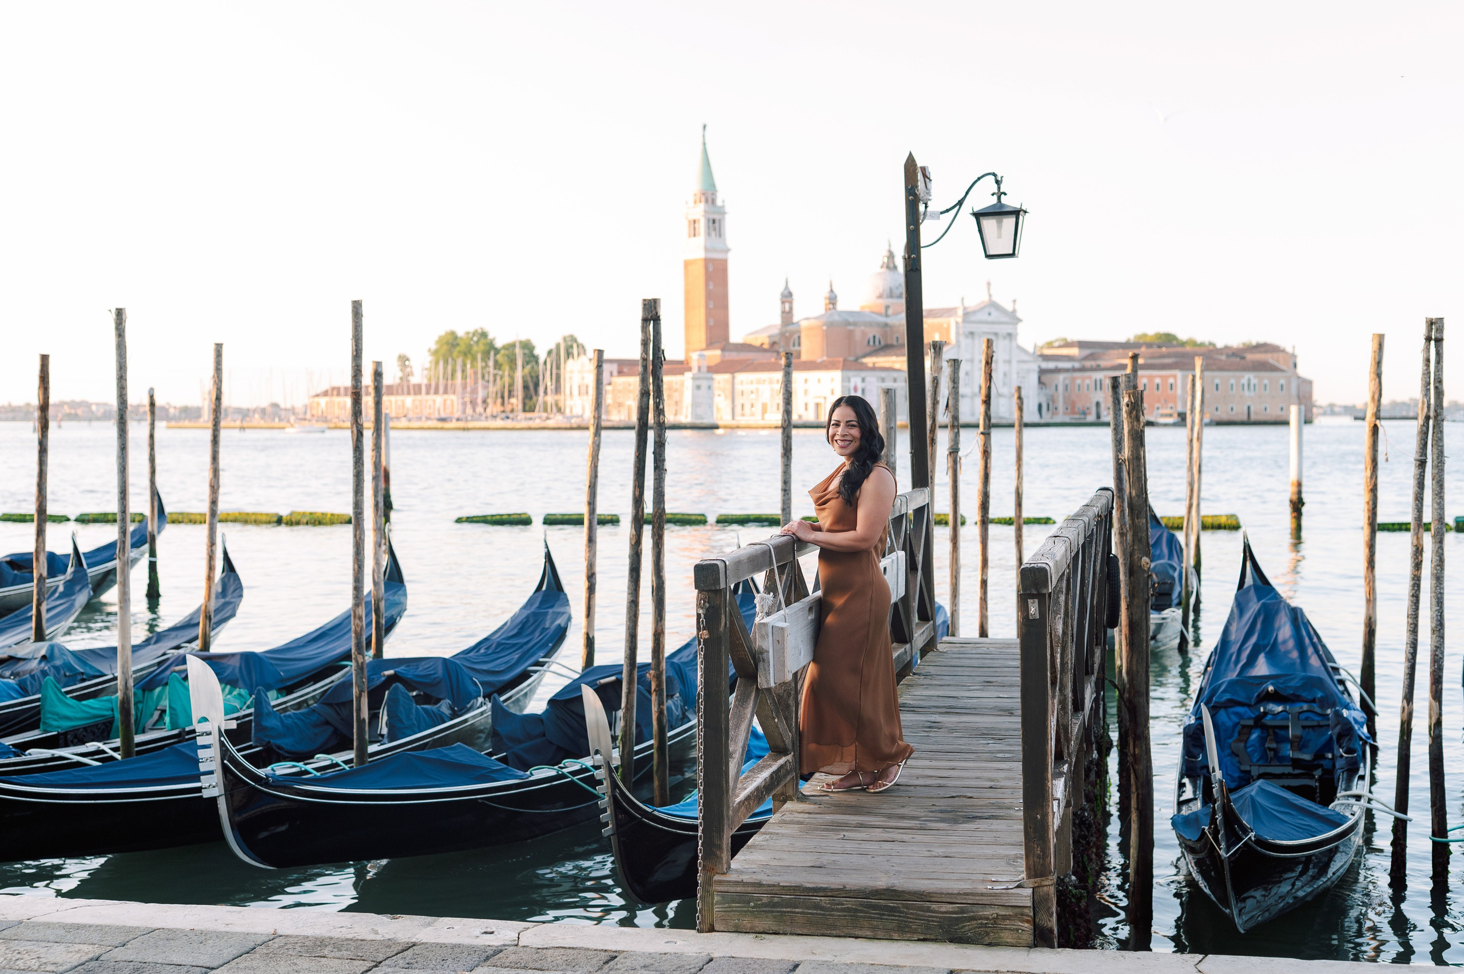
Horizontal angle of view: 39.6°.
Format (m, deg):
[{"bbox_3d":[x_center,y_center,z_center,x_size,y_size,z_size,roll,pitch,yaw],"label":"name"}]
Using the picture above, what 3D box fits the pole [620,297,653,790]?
[{"bbox_3d":[-0.600,0.579,12.555,0.088,3.461,0.088,3,2,12],"label":"pole"}]

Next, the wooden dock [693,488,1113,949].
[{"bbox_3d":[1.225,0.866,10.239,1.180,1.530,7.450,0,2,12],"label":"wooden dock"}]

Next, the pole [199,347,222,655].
[{"bbox_3d":[-5.119,0.467,19.944,0.093,3.726,0.093,3,2,0],"label":"pole"}]

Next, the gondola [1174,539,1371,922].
[{"bbox_3d":[4.080,1.639,15.350,1.450,1.750,10.800,0,2,15],"label":"gondola"}]

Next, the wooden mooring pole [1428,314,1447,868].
[{"bbox_3d":[4.503,0.733,12.944,0.090,3.577,0.090,-1,2,0],"label":"wooden mooring pole"}]

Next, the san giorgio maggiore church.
[{"bbox_3d":[17.238,-50.315,490.000,62.000,71.000,95.000,-2,3,-42],"label":"san giorgio maggiore church"}]

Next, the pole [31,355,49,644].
[{"bbox_3d":[-6.442,0.440,18.964,0.100,3.340,0.100,2,2,12],"label":"pole"}]

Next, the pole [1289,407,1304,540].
[{"bbox_3d":[12.539,-0.367,45.164,0.310,2.898,0.310,0,2,12],"label":"pole"}]

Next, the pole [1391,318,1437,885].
[{"bbox_3d":[3.989,0.663,11.881,0.090,3.294,0.090,3,2,12],"label":"pole"}]

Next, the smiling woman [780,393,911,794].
[{"bbox_3d":[0.466,0.433,8.320,0.500,1.630,0.450,-1,2,-21],"label":"smiling woman"}]

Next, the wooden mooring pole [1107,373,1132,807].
[{"bbox_3d":[2.418,0.809,12.495,0.085,2.974,0.085,-2,2,12],"label":"wooden mooring pole"}]

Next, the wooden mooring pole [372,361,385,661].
[{"bbox_3d":[-3.230,0.488,18.561,0.100,3.238,0.100,1,2,12],"label":"wooden mooring pole"}]

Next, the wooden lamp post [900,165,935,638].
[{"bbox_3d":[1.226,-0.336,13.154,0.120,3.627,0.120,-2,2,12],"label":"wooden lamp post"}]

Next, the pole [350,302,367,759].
[{"bbox_3d":[-2.392,0.555,13.056,0.085,3.487,0.085,0,2,12],"label":"pole"}]

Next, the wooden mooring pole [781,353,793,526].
[{"bbox_3d":[0.467,0.486,17.507,0.100,3.280,0.100,1,2,12],"label":"wooden mooring pole"}]

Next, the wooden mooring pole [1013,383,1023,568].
[{"bbox_3d":[3.456,0.460,24.451,0.090,3.324,0.090,-1,2,0],"label":"wooden mooring pole"}]

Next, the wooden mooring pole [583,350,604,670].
[{"bbox_3d":[-1.326,0.515,19.345,0.100,3.627,0.100,2,2,0],"label":"wooden mooring pole"}]

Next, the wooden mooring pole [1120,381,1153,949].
[{"bbox_3d":[1.891,1.092,9.450,0.100,3.133,0.100,-1,2,0],"label":"wooden mooring pole"}]

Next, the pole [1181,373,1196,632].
[{"bbox_3d":[5.744,0.324,25.648,0.090,3.487,0.090,1,2,0],"label":"pole"}]

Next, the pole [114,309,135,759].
[{"bbox_3d":[-4.459,0.598,14.940,0.092,3.801,0.092,0,2,0],"label":"pole"}]

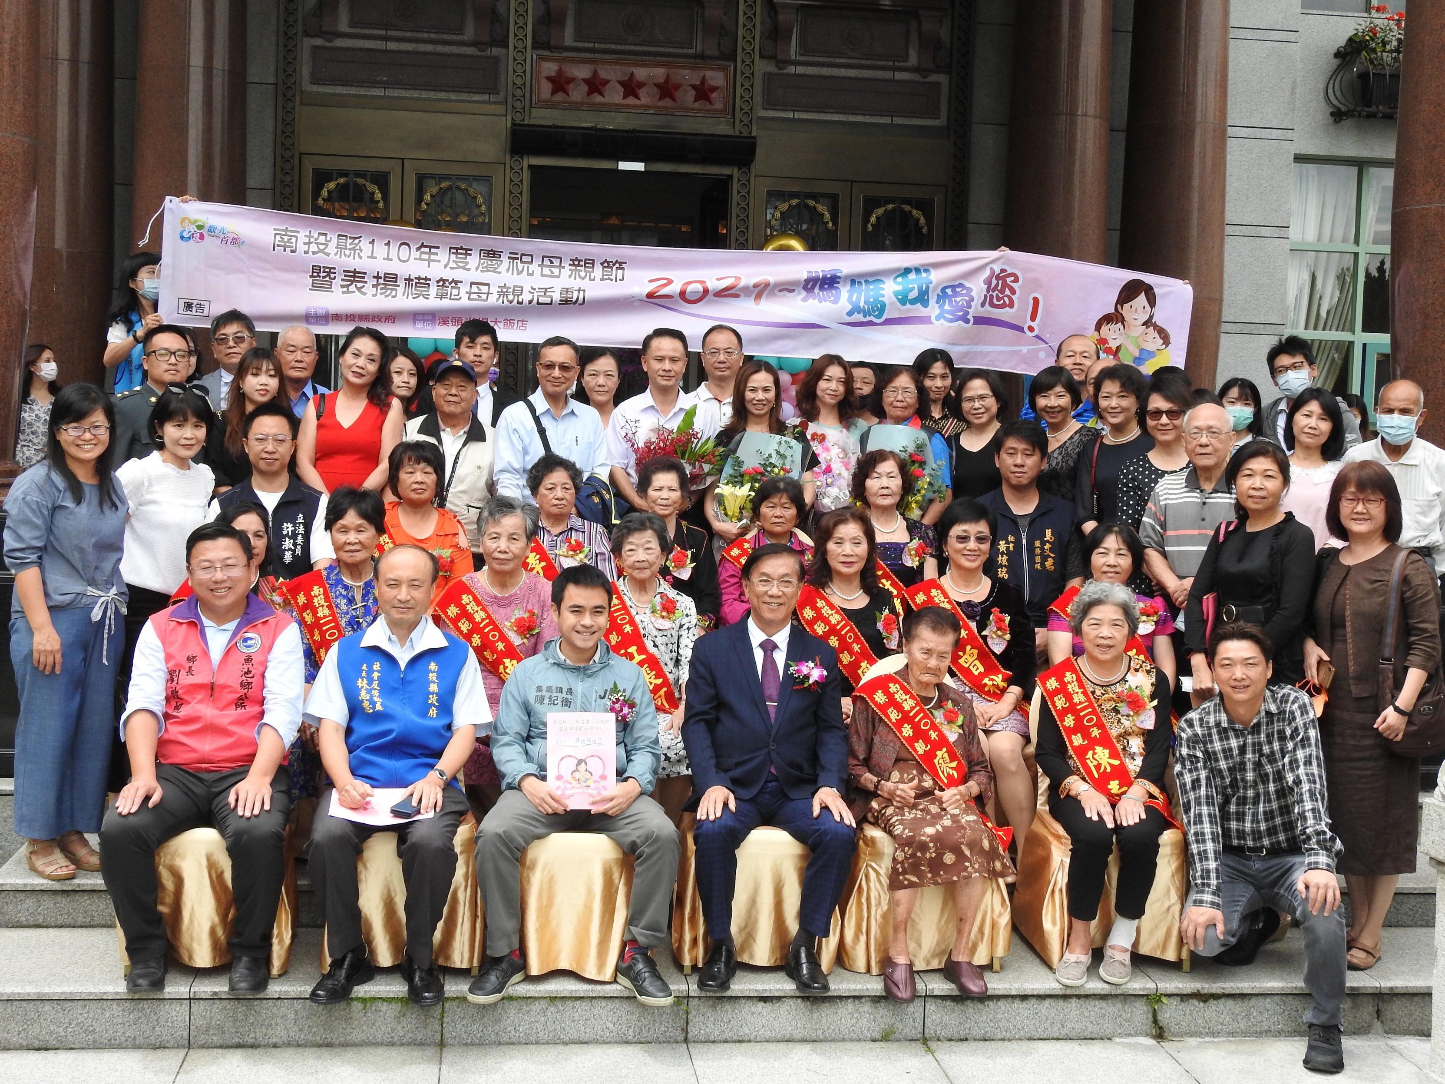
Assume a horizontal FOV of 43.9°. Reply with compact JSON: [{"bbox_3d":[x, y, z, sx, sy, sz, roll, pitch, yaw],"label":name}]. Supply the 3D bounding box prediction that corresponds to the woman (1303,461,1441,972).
[{"bbox_3d":[2.128,0.561,5.889,0.460,1.620,0.360,2,3,6],"label":"woman"}]

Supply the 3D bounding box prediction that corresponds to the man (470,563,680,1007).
[{"bbox_3d":[-0.456,0.692,5.554,0.600,1.240,0.800,1,3,-6],"label":"man"}]

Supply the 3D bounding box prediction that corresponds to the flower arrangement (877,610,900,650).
[{"bbox_3d":[0.606,0.319,6.552,0.085,0.150,0.060,1,3,-6],"label":"flower arrangement"}]

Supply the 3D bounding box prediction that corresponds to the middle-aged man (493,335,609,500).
[{"bbox_3d":[-0.750,-0.097,7.921,0.500,1.620,0.320,1,3,-6],"label":"middle-aged man"}]

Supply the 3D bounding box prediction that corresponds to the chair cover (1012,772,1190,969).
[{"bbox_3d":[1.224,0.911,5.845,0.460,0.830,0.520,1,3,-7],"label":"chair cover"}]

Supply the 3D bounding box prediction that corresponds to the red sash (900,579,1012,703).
[{"bbox_3d":[0.863,0.360,6.549,0.400,0.460,0.240,2,3,0],"label":"red sash"}]

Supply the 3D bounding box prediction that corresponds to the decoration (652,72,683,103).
[{"bbox_3d":[-0.380,-3.161,12.470,0.220,0.215,0.050,1,3,-7],"label":"decoration"}]

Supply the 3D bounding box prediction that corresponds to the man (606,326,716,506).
[{"bbox_3d":[-0.257,-0.114,7.945,0.520,1.680,0.360,1,3,-6],"label":"man"}]

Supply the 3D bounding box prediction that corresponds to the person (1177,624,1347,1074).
[{"bbox_3d":[1.636,0.892,5.601,0.520,1.274,0.760,2,3,5],"label":"person"}]

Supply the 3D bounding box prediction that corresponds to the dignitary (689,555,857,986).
[{"bbox_3d":[0.132,0.670,5.652,0.520,1.295,0.740,2,3,-3],"label":"dignitary"}]

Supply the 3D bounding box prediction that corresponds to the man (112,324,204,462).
[{"bbox_3d":[-2.348,-0.084,7.489,0.500,1.639,0.320,1,3,-16],"label":"man"}]

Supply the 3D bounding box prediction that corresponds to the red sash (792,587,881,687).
[{"bbox_3d":[0.437,0.395,6.363,0.400,0.490,0.260,2,3,-3],"label":"red sash"}]

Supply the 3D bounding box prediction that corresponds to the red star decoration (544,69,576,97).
[{"bbox_3d":[-1.121,-3.165,12.380,0.220,0.215,0.050,1,3,-7],"label":"red star decoration"}]

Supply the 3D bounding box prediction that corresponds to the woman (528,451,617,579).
[{"bbox_3d":[-0.584,0.288,6.909,0.450,1.272,0.620,2,3,-6],"label":"woman"}]

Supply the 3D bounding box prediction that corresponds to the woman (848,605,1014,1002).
[{"bbox_3d":[0.644,0.771,5.625,0.510,1.117,0.710,2,3,-3],"label":"woman"}]

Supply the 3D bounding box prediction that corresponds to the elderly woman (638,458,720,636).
[{"bbox_3d":[-0.188,0.292,7.217,0.430,1.260,0.720,1,3,-6],"label":"elderly woman"}]

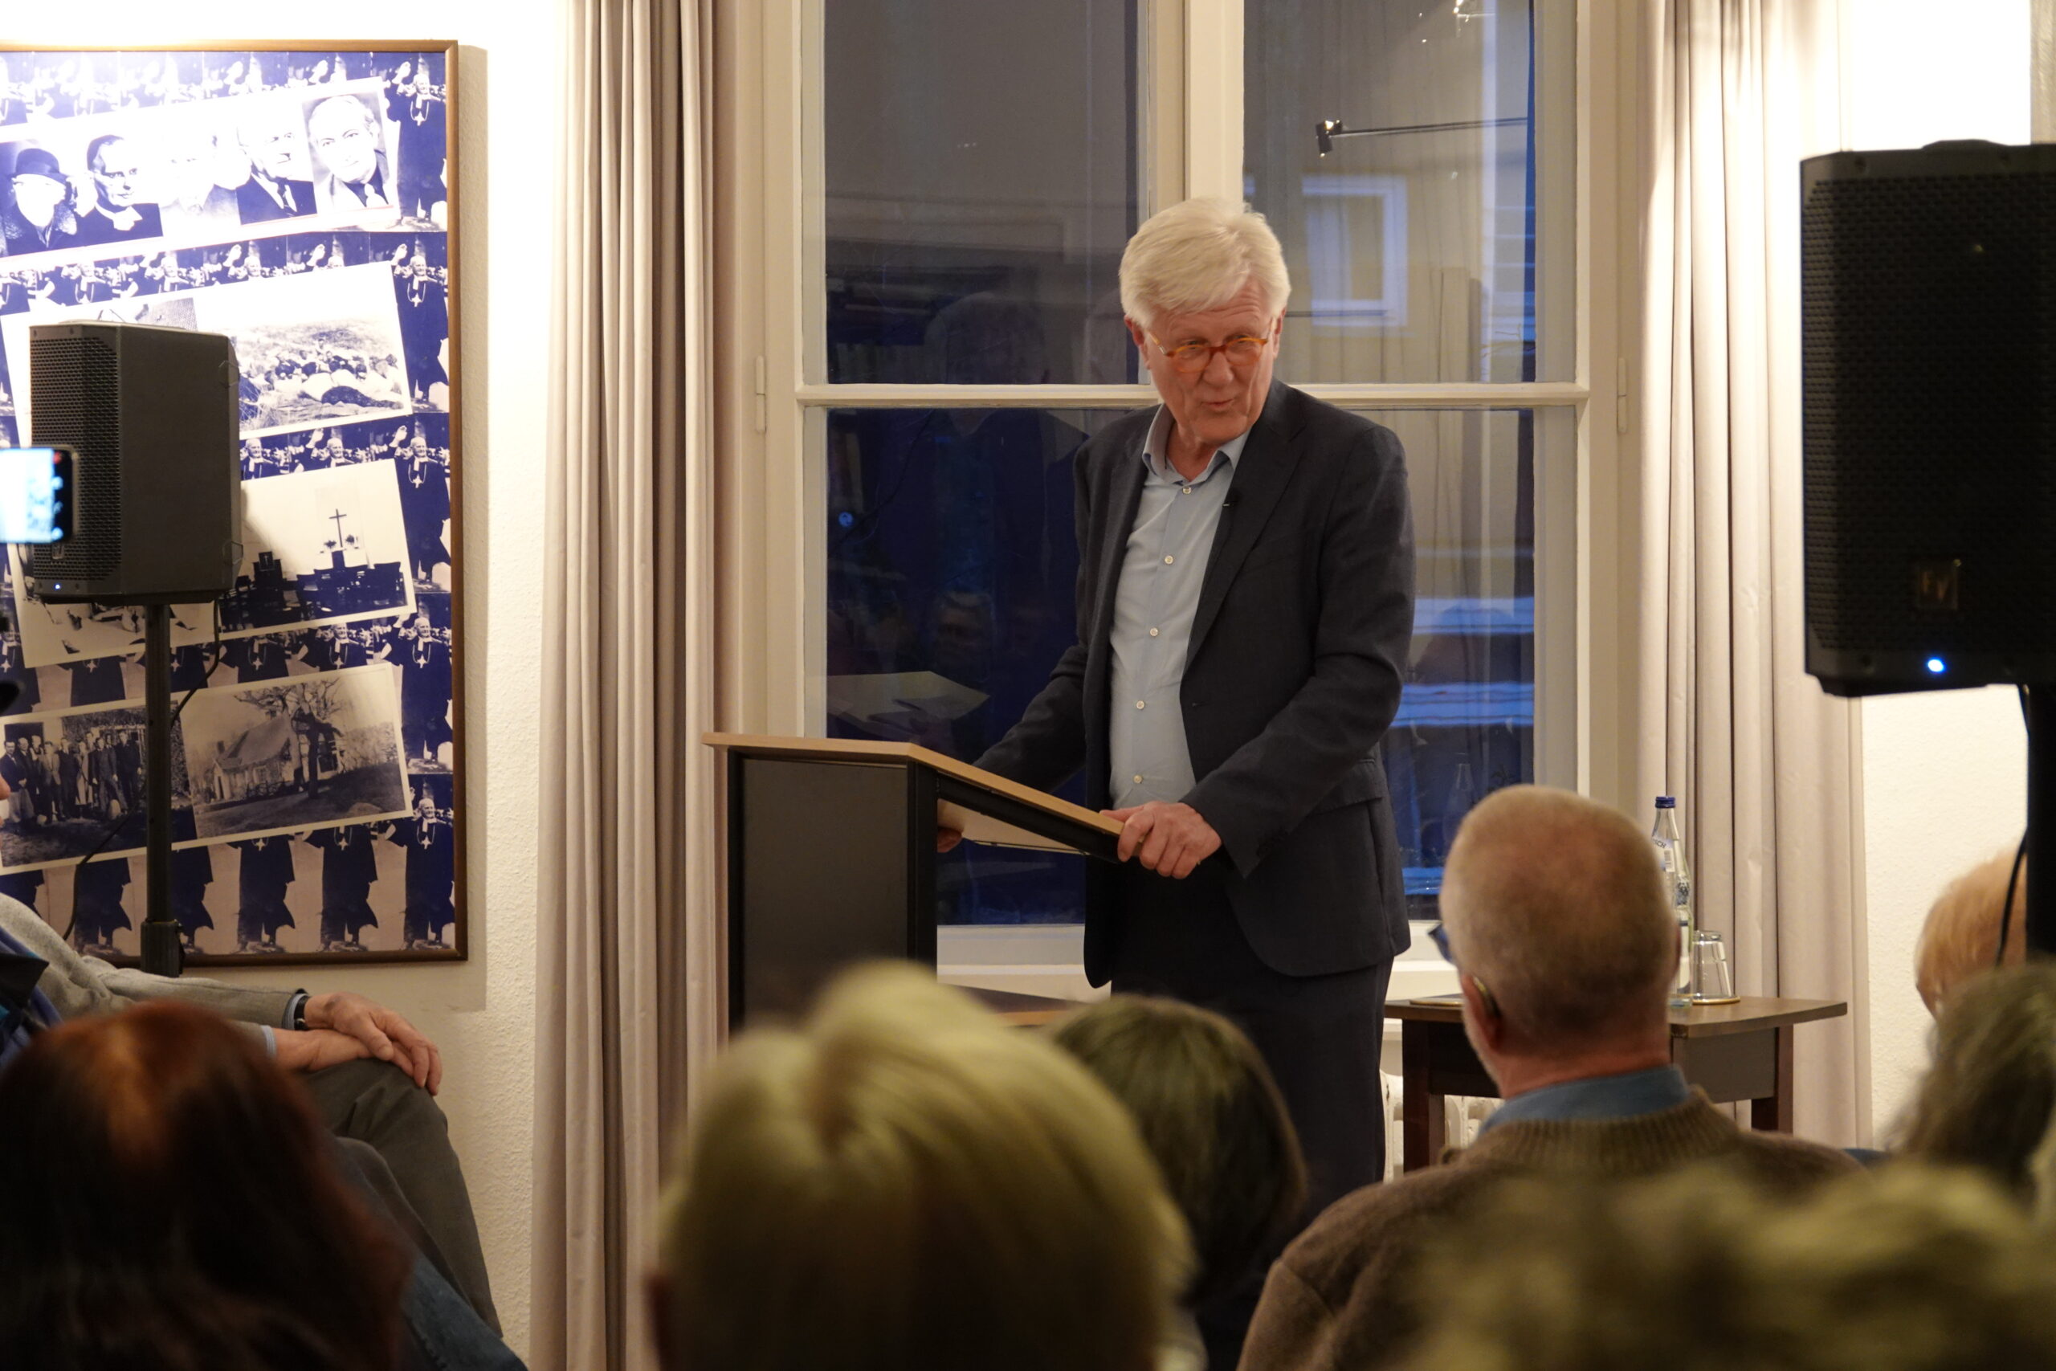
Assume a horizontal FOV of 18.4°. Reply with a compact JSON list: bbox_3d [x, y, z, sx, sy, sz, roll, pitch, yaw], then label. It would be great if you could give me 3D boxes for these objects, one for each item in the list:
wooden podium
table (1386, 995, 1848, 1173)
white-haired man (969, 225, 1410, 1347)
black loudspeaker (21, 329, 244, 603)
[{"bbox_3d":[-0.136,0.636,7.833,0.310,1.148,0.553,-1,1,-29],"label":"wooden podium"},{"bbox_3d":[0.847,0.821,9.203,0.546,0.711,0.408,1,2,40],"label":"table"},{"bbox_3d":[0.206,0.303,7.889,0.640,1.809,0.500,1,2,45],"label":"white-haired man"},{"bbox_3d":[-1.303,-0.316,9.245,0.260,0.410,0.285,-1,2,-38],"label":"black loudspeaker"}]

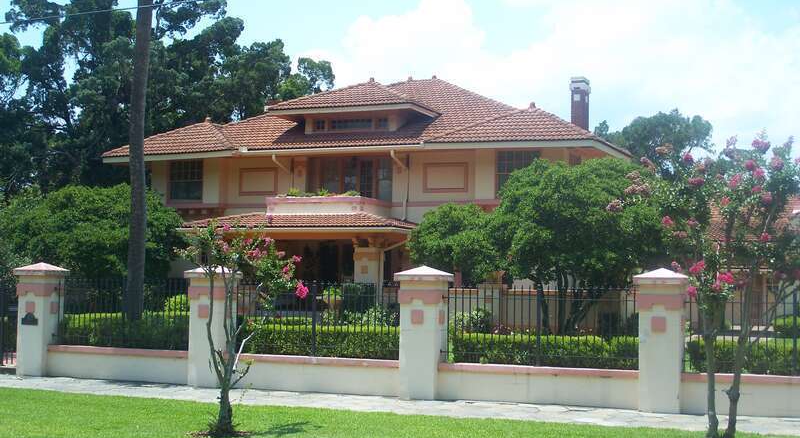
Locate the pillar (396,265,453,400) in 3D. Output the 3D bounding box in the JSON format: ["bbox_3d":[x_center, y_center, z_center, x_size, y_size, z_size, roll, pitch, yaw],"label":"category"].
[{"bbox_3d":[0.337,1.573,16.440,0.625,1.830,0.625,0,-3,22],"label":"pillar"}]

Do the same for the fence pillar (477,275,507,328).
[{"bbox_3d":[3.117,2.917,39.289,0.740,1.650,0.740,0,-3,22],"label":"fence pillar"}]

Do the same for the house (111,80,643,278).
[{"bbox_3d":[-1.331,-1.078,48.963,20.740,10.672,16.400,0,-3,22],"label":"house"}]

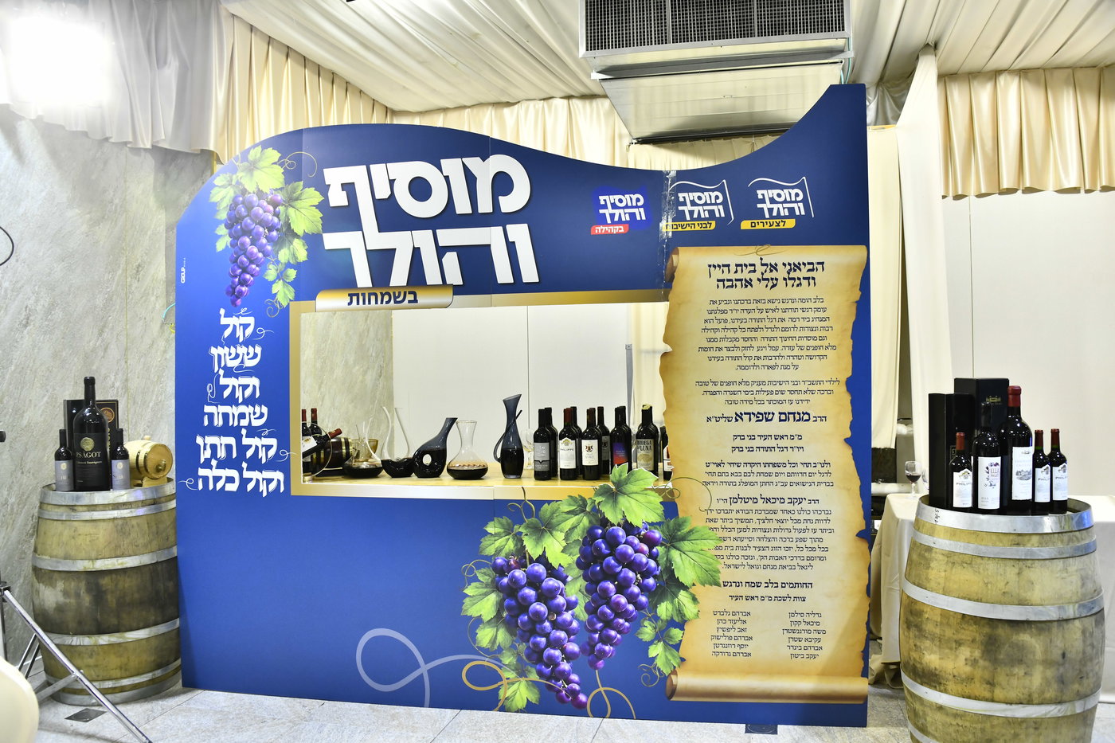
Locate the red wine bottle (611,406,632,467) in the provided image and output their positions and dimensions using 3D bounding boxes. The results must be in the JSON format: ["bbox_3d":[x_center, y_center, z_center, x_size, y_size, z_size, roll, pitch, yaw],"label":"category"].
[{"bbox_3d":[0.266,0.308,3.690,0.075,0.302,0.075,0,0,-7],"label":"red wine bottle"}]

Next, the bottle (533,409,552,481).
[{"bbox_3d":[-0.063,0.314,3.700,0.075,0.302,0.075,0,0,7],"label":"bottle"}]

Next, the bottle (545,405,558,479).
[{"bbox_3d":[-0.034,0.308,3.791,0.075,0.298,0.075,-1,0,-12],"label":"bottle"}]

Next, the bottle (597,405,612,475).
[{"bbox_3d":[0.196,0.305,3.847,0.075,0.298,0.075,-1,0,-17],"label":"bottle"}]

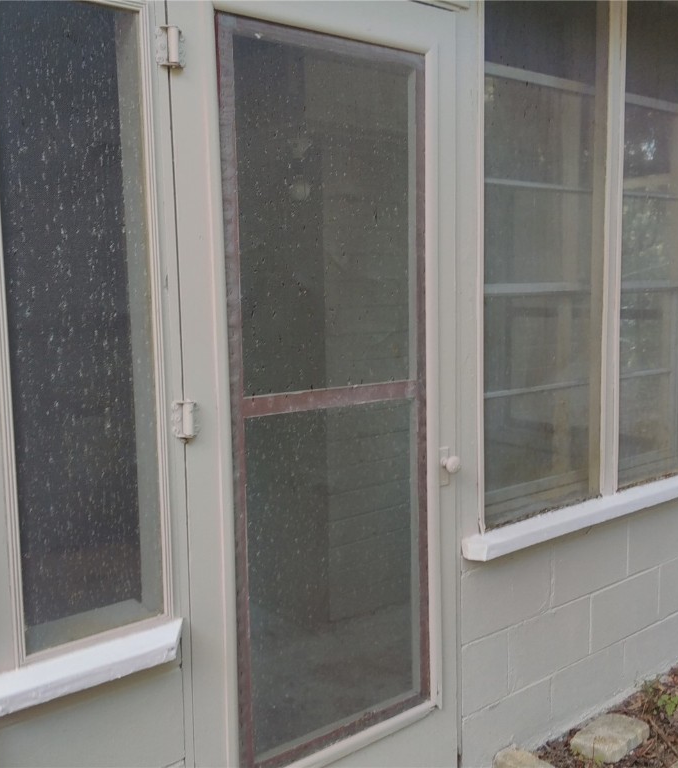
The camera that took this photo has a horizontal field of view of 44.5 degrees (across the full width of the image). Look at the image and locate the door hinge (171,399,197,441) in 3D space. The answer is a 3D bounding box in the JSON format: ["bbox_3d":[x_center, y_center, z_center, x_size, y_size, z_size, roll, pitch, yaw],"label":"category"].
[{"bbox_3d":[-0.300,0.072,1.640,0.056,0.079,0.022,-6,8,-39],"label":"door hinge"}]

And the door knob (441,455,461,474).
[{"bbox_3d":[0.286,0.204,2.116,0.040,0.041,0.050,-6,8,-39],"label":"door knob"}]

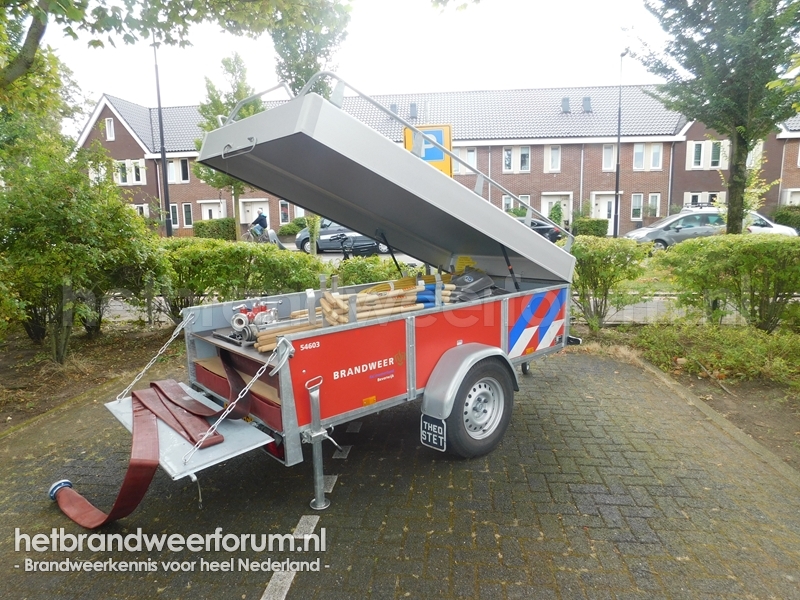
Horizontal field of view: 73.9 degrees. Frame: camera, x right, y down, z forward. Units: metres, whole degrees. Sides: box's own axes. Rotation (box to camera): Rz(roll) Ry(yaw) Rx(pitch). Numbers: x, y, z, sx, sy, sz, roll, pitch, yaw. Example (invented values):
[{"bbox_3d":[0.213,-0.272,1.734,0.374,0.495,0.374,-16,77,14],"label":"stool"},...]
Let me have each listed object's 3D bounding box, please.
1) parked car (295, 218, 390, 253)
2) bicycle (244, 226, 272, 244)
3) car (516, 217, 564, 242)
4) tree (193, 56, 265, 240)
[{"bbox_3d":[-2.000,-2.641,21.000,4.280,1.640,1.750,0,9,10],"label":"parked car"},{"bbox_3d":[-7.239,-3.218,27.000,1.750,1.080,0.600,0,9,10],"label":"bicycle"},{"bbox_3d":[3.680,-2.468,19.900,4.400,1.430,1.780,0,9,10],"label":"car"},{"bbox_3d":[-7.149,-6.464,23.100,3.500,8.720,3.500,0,9,10],"label":"tree"}]

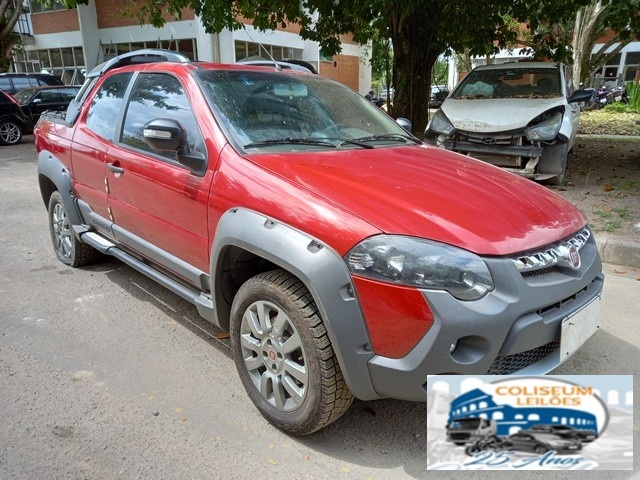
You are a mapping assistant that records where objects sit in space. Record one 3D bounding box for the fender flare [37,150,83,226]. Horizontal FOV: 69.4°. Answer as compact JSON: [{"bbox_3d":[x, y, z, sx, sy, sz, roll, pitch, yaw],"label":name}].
[{"bbox_3d":[-2.056,-0.413,3.638,0.140,0.550,1.000,-13,20,-41],"label":"fender flare"}]

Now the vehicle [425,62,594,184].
[{"bbox_3d":[2.861,-1.807,6.767,1.720,1.470,3.850,9,20,28],"label":"vehicle"}]

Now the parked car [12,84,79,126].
[{"bbox_3d":[-8.942,-4.472,15.528,1.750,1.470,4.300,13,23,35],"label":"parked car"}]

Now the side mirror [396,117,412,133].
[{"bbox_3d":[0.542,-0.708,3.159,0.210,0.230,0.200,-13,20,-41],"label":"side mirror"}]

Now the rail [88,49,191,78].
[{"bbox_3d":[-1.210,-1.127,2.974,0.110,0.140,1.500,-13,20,-41],"label":"rail"}]

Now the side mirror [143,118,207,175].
[{"bbox_3d":[-0.646,-0.410,2.045,0.210,0.230,0.200,-13,20,-41],"label":"side mirror"}]

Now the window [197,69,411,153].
[{"bbox_3d":[-0.068,-0.762,2.566,1.330,0.140,0.820,-13,50,-41],"label":"window"}]

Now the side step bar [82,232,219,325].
[{"bbox_3d":[-1.064,0.145,2.687,0.140,0.115,1.780,-13,20,-41],"label":"side step bar"}]

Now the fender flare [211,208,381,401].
[{"bbox_3d":[-0.139,0.186,1.650,0.150,0.560,0.930,-13,20,-41],"label":"fender flare"}]

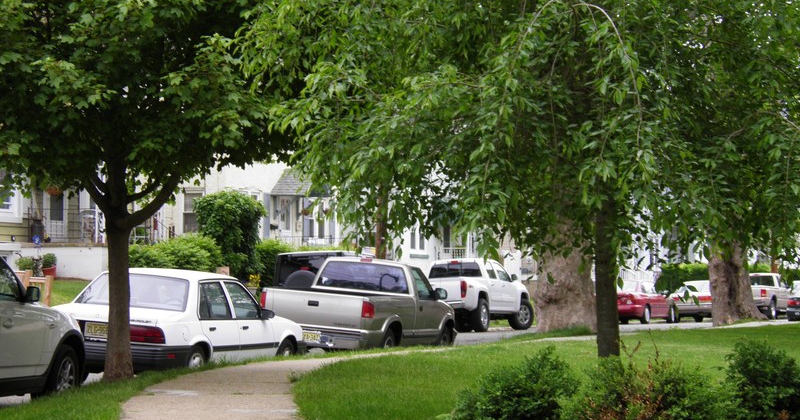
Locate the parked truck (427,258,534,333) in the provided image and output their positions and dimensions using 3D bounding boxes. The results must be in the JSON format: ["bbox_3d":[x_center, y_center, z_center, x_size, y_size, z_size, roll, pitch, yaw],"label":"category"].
[{"bbox_3d":[1.620,2.020,45.900,1.760,1.720,5.250,0,-2,21],"label":"parked truck"}]

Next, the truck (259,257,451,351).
[{"bbox_3d":[-0.530,1.520,29.300,1.730,1.580,4.830,0,-2,19],"label":"truck"}]

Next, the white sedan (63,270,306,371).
[{"bbox_3d":[-2.710,1.460,24.500,1.680,1.360,4.600,0,-2,21],"label":"white sedan"}]

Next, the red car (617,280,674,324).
[{"bbox_3d":[7.550,2.960,62.100,1.720,1.370,4.550,0,-2,25],"label":"red car"}]

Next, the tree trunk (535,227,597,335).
[{"bbox_3d":[3.069,1.289,36.000,1.120,1.950,1.080,1,-2,0],"label":"tree trunk"}]

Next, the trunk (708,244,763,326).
[{"bbox_3d":[8.036,1.808,46.500,1.250,1.950,1.150,1,-2,0],"label":"trunk"}]

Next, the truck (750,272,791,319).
[{"bbox_3d":[13.350,3.200,71.900,1.760,1.700,5.000,0,-2,25],"label":"truck"}]

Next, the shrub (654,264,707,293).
[{"bbox_3d":[11.592,2.913,78.000,1.600,1.700,3.500,0,-2,24],"label":"shrub"}]

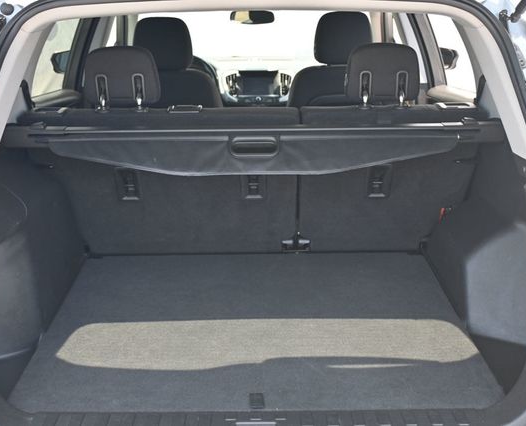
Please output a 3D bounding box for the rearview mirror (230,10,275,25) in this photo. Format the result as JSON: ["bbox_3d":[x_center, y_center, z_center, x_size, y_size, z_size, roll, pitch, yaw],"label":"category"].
[{"bbox_3d":[-0.051,-0.946,3.520,0.230,0.070,0.050,5,21,16],"label":"rearview mirror"}]

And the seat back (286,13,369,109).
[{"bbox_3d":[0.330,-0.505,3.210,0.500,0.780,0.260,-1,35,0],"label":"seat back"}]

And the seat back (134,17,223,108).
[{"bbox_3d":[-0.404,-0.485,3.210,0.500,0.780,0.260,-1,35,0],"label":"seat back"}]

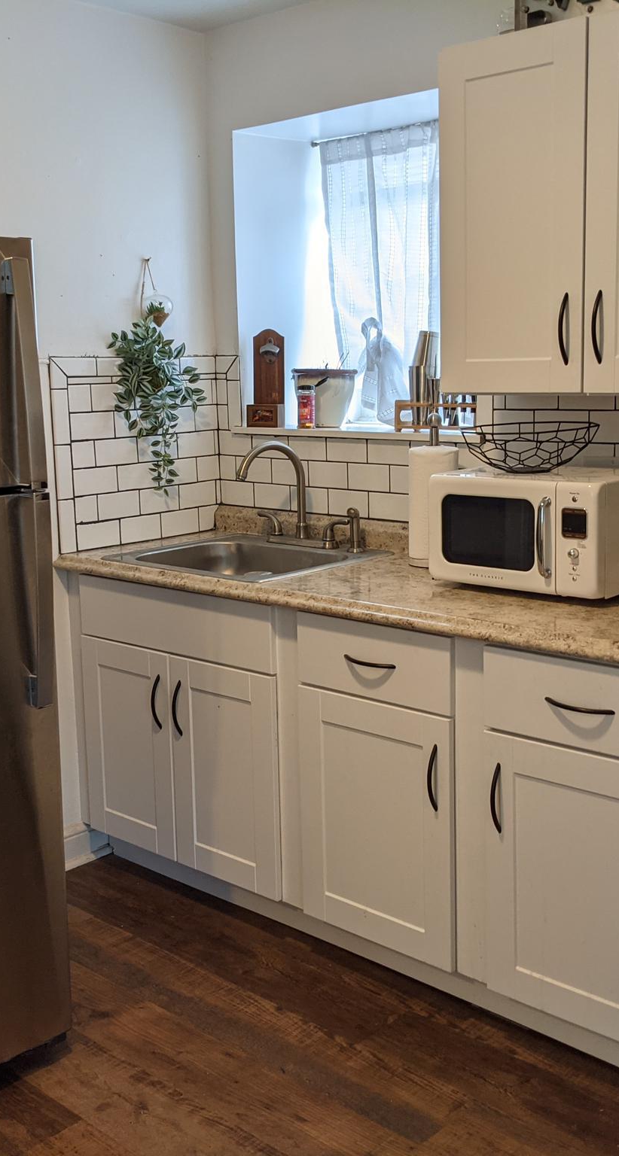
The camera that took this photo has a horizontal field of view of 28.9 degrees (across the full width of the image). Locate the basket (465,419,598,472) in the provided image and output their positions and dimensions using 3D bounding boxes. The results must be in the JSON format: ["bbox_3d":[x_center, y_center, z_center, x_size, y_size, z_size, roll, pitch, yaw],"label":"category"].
[{"bbox_3d":[0.520,-0.303,2.808,0.322,0.107,0.322,-1,10,0],"label":"basket"}]

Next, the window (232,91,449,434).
[{"bbox_3d":[0.216,-0.881,3.504,0.890,0.890,0.320,8,14,42],"label":"window"}]

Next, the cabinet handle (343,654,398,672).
[{"bbox_3d":[0.127,0.188,2.653,0.147,0.014,0.030,8,14,43],"label":"cabinet handle"}]

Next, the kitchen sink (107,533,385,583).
[{"bbox_3d":[-0.178,0.017,3.382,0.635,0.170,0.560,8,14,42],"label":"kitchen sink"}]

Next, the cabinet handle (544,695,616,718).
[{"bbox_3d":[0.510,0.249,2.300,0.147,0.014,0.030,8,14,43],"label":"cabinet handle"}]

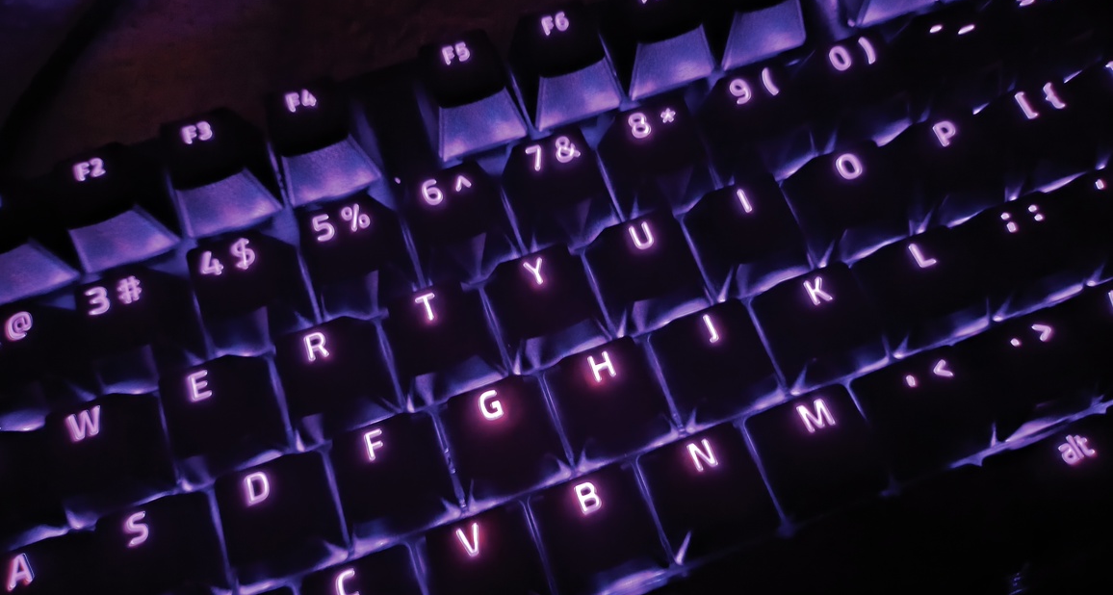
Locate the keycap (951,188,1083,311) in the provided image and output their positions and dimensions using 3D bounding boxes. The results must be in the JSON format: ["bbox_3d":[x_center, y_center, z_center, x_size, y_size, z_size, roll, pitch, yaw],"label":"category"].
[{"bbox_3d":[0.081,-0.008,0.139,0.018,0.008,0.018,-19,73,-5],"label":"keycap"}]

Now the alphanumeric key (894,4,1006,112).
[{"bbox_3d":[0.072,-0.045,0.150,0.018,0.011,0.018,-19,72,-6],"label":"alphanumeric key"}]

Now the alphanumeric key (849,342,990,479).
[{"bbox_3d":[0.060,0.018,0.131,0.018,0.009,0.018,-19,73,-5],"label":"alphanumeric key"}]

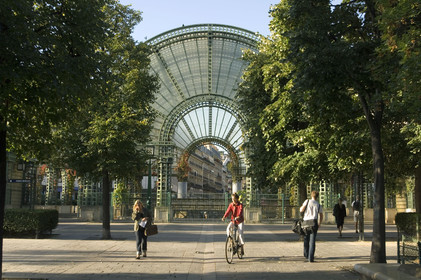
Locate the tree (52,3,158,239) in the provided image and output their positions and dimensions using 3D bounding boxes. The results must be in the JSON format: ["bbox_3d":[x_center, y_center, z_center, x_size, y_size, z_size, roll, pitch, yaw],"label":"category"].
[{"bbox_3d":[-4.485,-1.149,20.964,4.900,10.545,4.800,0,-7,0],"label":"tree"}]

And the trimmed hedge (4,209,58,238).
[{"bbox_3d":[-8.174,3.644,21.694,2.300,1.204,2.800,0,-7,0],"label":"trimmed hedge"}]

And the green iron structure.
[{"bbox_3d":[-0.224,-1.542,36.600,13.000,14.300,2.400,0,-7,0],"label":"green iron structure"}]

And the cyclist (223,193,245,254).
[{"bbox_3d":[0.632,2.198,12.919,0.600,1.596,0.950,-2,-7,18],"label":"cyclist"}]

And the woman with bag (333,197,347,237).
[{"bbox_3d":[5.655,3.381,21.481,0.550,1.674,0.420,0,-7,3],"label":"woman with bag"}]

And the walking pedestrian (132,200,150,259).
[{"bbox_3d":[-1.905,2.462,13.549,0.540,1.583,0.460,0,-7,-2],"label":"walking pedestrian"}]

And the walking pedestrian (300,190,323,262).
[{"bbox_3d":[2.678,2.273,13.015,0.600,1.831,0.500,1,-7,-5],"label":"walking pedestrian"}]

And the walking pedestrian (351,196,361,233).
[{"bbox_3d":[7.068,3.605,23.793,0.520,1.789,0.420,-3,-7,20],"label":"walking pedestrian"}]

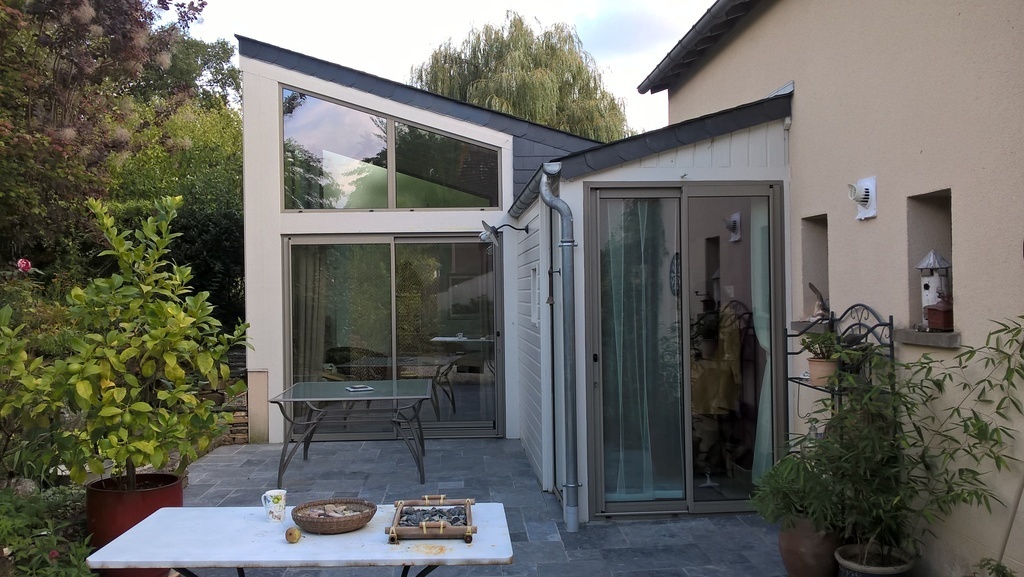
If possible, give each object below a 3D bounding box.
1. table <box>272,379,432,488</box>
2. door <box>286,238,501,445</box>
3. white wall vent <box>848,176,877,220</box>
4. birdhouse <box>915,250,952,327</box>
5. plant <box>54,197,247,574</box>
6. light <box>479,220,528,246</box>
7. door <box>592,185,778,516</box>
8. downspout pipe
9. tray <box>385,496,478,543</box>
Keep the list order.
[{"bbox_3d":[-1.342,1.234,7.124,1.250,0.710,1.230,-1,0,-1],"label":"table"},{"bbox_3d":[-1.224,0.514,8.523,2.260,2.130,0.120,-1,0,-3],"label":"door"},{"bbox_3d":[1.939,-0.507,4.557,0.100,0.228,0.201,-1,0,-4],"label":"white wall vent"},{"bbox_3d":[2.066,0.008,3.971,0.160,0.380,0.160,-1,0,-28],"label":"birdhouse"},{"bbox_3d":[-2.004,0.542,4.508,1.050,2.130,1.000,-1,0,-3],"label":"plant"},{"bbox_3d":[-0.071,-0.489,7.208,0.430,0.250,0.270,-1,0,-3],"label":"light"},{"bbox_3d":[1.192,0.416,5.552,1.360,2.260,0.120,-1,0,-3],"label":"door"},{"bbox_3d":[0.323,0.373,5.289,0.240,2.380,0.160,-1,0,-3],"label":"downspout pipe"},{"bbox_3d":[-0.276,0.814,2.894,0.305,0.068,0.365,-1,0,1],"label":"tray"}]

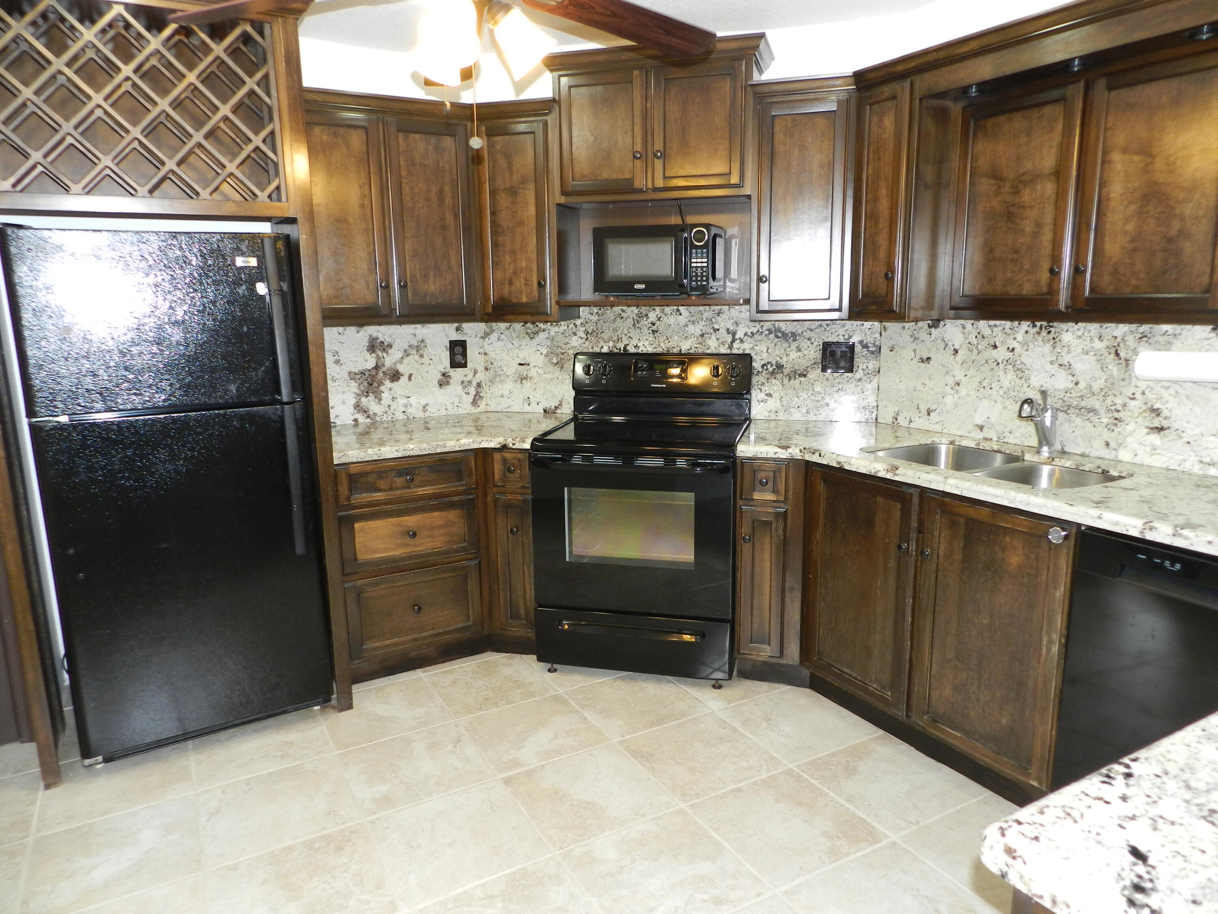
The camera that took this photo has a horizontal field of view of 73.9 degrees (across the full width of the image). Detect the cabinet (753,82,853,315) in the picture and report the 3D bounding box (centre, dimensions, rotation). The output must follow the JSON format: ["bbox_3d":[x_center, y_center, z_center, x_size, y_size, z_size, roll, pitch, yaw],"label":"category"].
[{"bbox_3d":[0.731,-0.930,3.043,0.360,0.820,0.320,2,11,16],"label":"cabinet"}]

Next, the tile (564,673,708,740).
[{"bbox_3d":[0.094,0.881,2.906,0.395,0.012,0.395,-7,12,-28],"label":"tile"}]

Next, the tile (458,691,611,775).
[{"bbox_3d":[-0.255,0.924,2.716,0.395,0.012,0.395,-7,12,-28],"label":"tile"}]

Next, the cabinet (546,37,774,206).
[{"bbox_3d":[0.195,-1.278,3.179,0.830,0.550,0.380,2,11,16],"label":"cabinet"}]

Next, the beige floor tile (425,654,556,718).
[{"bbox_3d":[-0.450,0.863,3.067,0.402,0.011,0.398,-7,13,-28],"label":"beige floor tile"}]

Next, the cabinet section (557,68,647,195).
[{"bbox_3d":[0.013,-1.276,3.272,0.347,0.442,0.310,2,11,14],"label":"cabinet section"}]

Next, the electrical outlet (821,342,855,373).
[{"bbox_3d":[0.948,-0.408,3.345,0.126,0.122,0.010,2,11,16],"label":"electrical outlet"}]

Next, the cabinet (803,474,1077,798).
[{"bbox_3d":[1.174,0.434,2.610,0.610,0.765,0.950,-7,13,-28],"label":"cabinet"}]

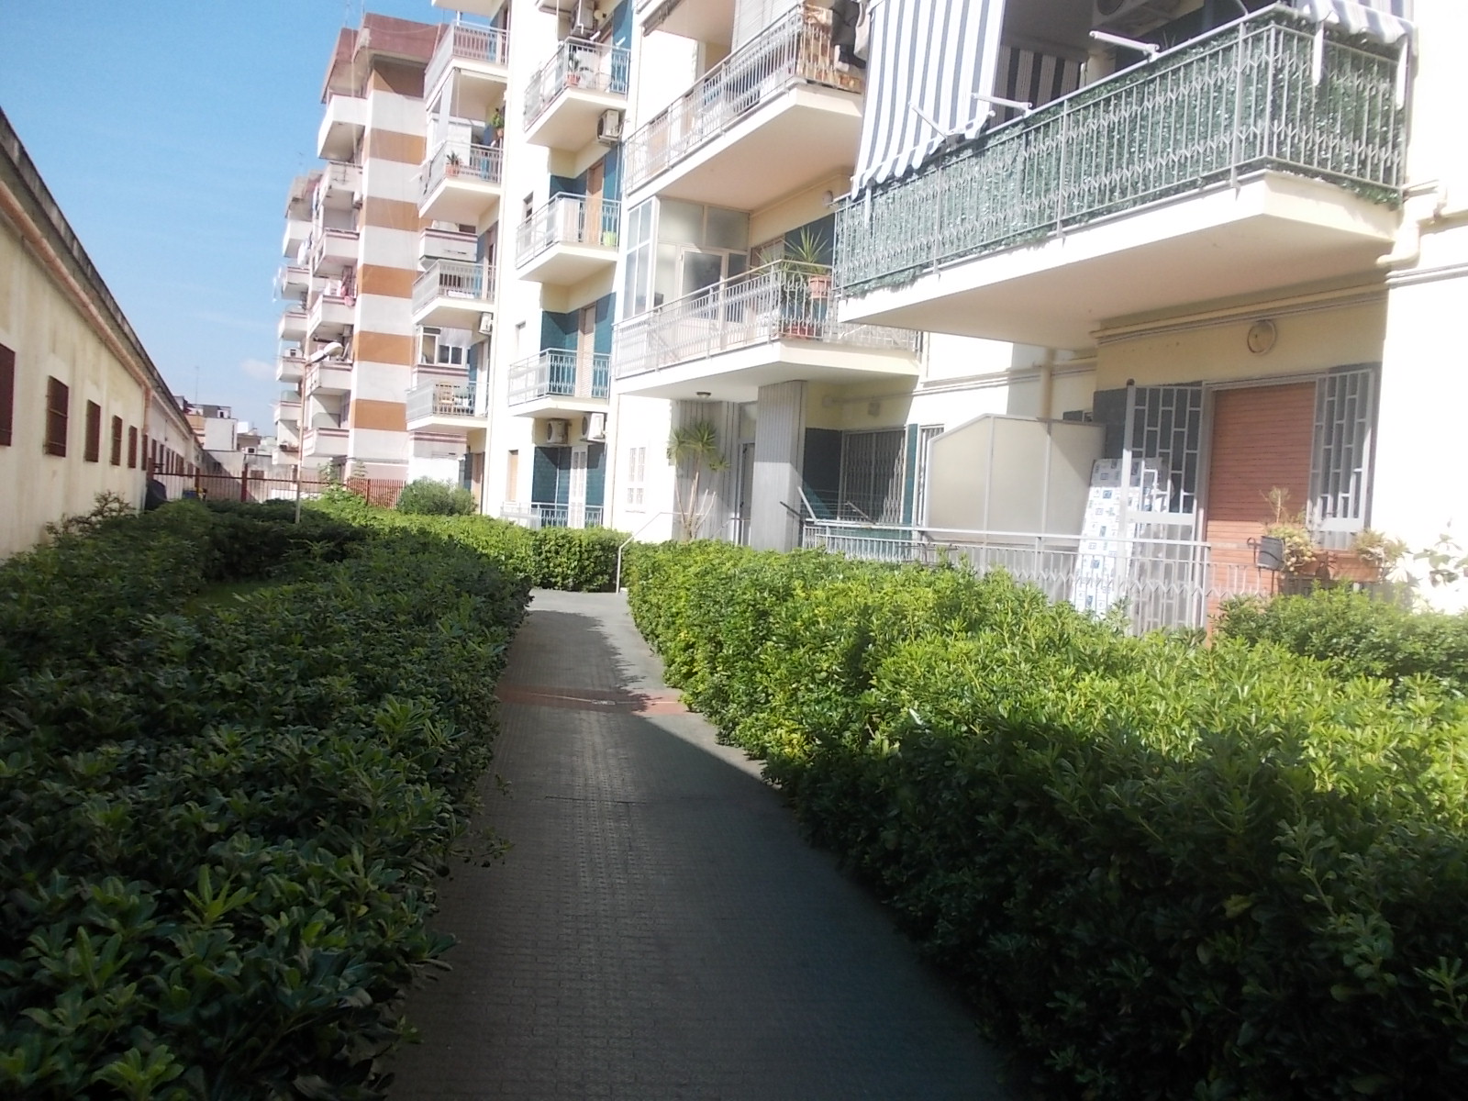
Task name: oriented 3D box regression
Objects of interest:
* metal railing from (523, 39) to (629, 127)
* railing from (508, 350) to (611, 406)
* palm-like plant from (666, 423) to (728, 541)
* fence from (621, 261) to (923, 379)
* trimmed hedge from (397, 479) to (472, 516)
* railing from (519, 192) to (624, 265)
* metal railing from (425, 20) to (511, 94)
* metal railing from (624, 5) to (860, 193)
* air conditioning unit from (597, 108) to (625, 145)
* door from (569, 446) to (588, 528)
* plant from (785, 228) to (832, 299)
[{"bbox_3d":[-3.533,-10.003,26.130,1.292,1.020,3.468,2,2,-25],"label":"metal railing"},{"bbox_3d":[-3.971,-3.785,26.702,1.292,1.013,3.468,2,2,-25],"label":"railing"},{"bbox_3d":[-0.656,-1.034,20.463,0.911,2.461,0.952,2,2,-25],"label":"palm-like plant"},{"bbox_3d":[0.212,-3.319,18.552,2.108,1.034,6.494,2,2,-25],"label":"fence"},{"bbox_3d":[-7.700,-0.925,30.495,1.717,1.877,1.768,2,2,-25],"label":"trimmed hedge"},{"bbox_3d":[-3.751,-6.930,26.415,1.292,1.034,3.468,2,2,-25],"label":"railing"},{"bbox_3d":[-7.609,-13.637,33.622,1.455,0.959,4.080,2,2,-25],"label":"metal railing"},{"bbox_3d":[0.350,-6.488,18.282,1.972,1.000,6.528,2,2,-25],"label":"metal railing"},{"bbox_3d":[-2.705,-8.931,25.172,0.329,0.587,0.768,2,2,-25],"label":"air conditioning unit"},{"bbox_3d":[-3.568,-1.272,27.219,0.082,2.319,1.360,2,2,-25],"label":"door"},{"bbox_3d":[0.969,-3.781,15.562,0.575,0.888,0.544,2,2,0],"label":"plant"}]

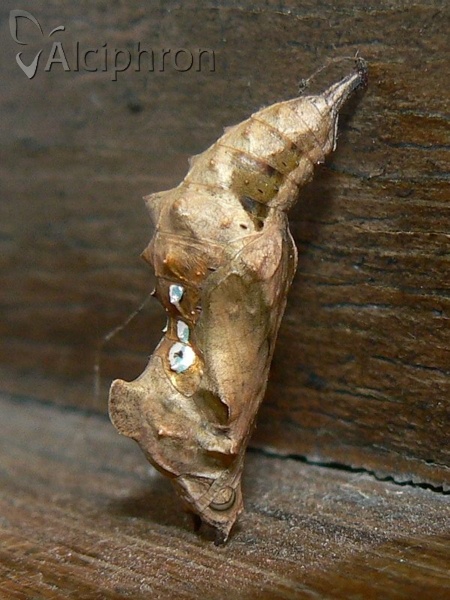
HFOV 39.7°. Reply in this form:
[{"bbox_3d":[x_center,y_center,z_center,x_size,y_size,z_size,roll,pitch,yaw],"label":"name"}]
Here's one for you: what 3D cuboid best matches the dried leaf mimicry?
[{"bbox_3d":[-0.001,-0.001,0.028,0.007,0.022,0.006,19,-6,-22],"label":"dried leaf mimicry"}]

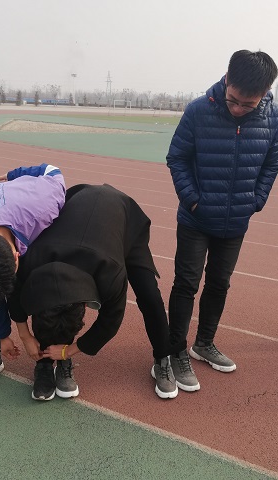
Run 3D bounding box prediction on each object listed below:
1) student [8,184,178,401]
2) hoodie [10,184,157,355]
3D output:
[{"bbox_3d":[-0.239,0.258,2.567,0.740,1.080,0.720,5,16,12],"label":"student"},{"bbox_3d":[-0.265,0.135,2.523,0.660,0.810,0.680,6,16,16],"label":"hoodie"}]

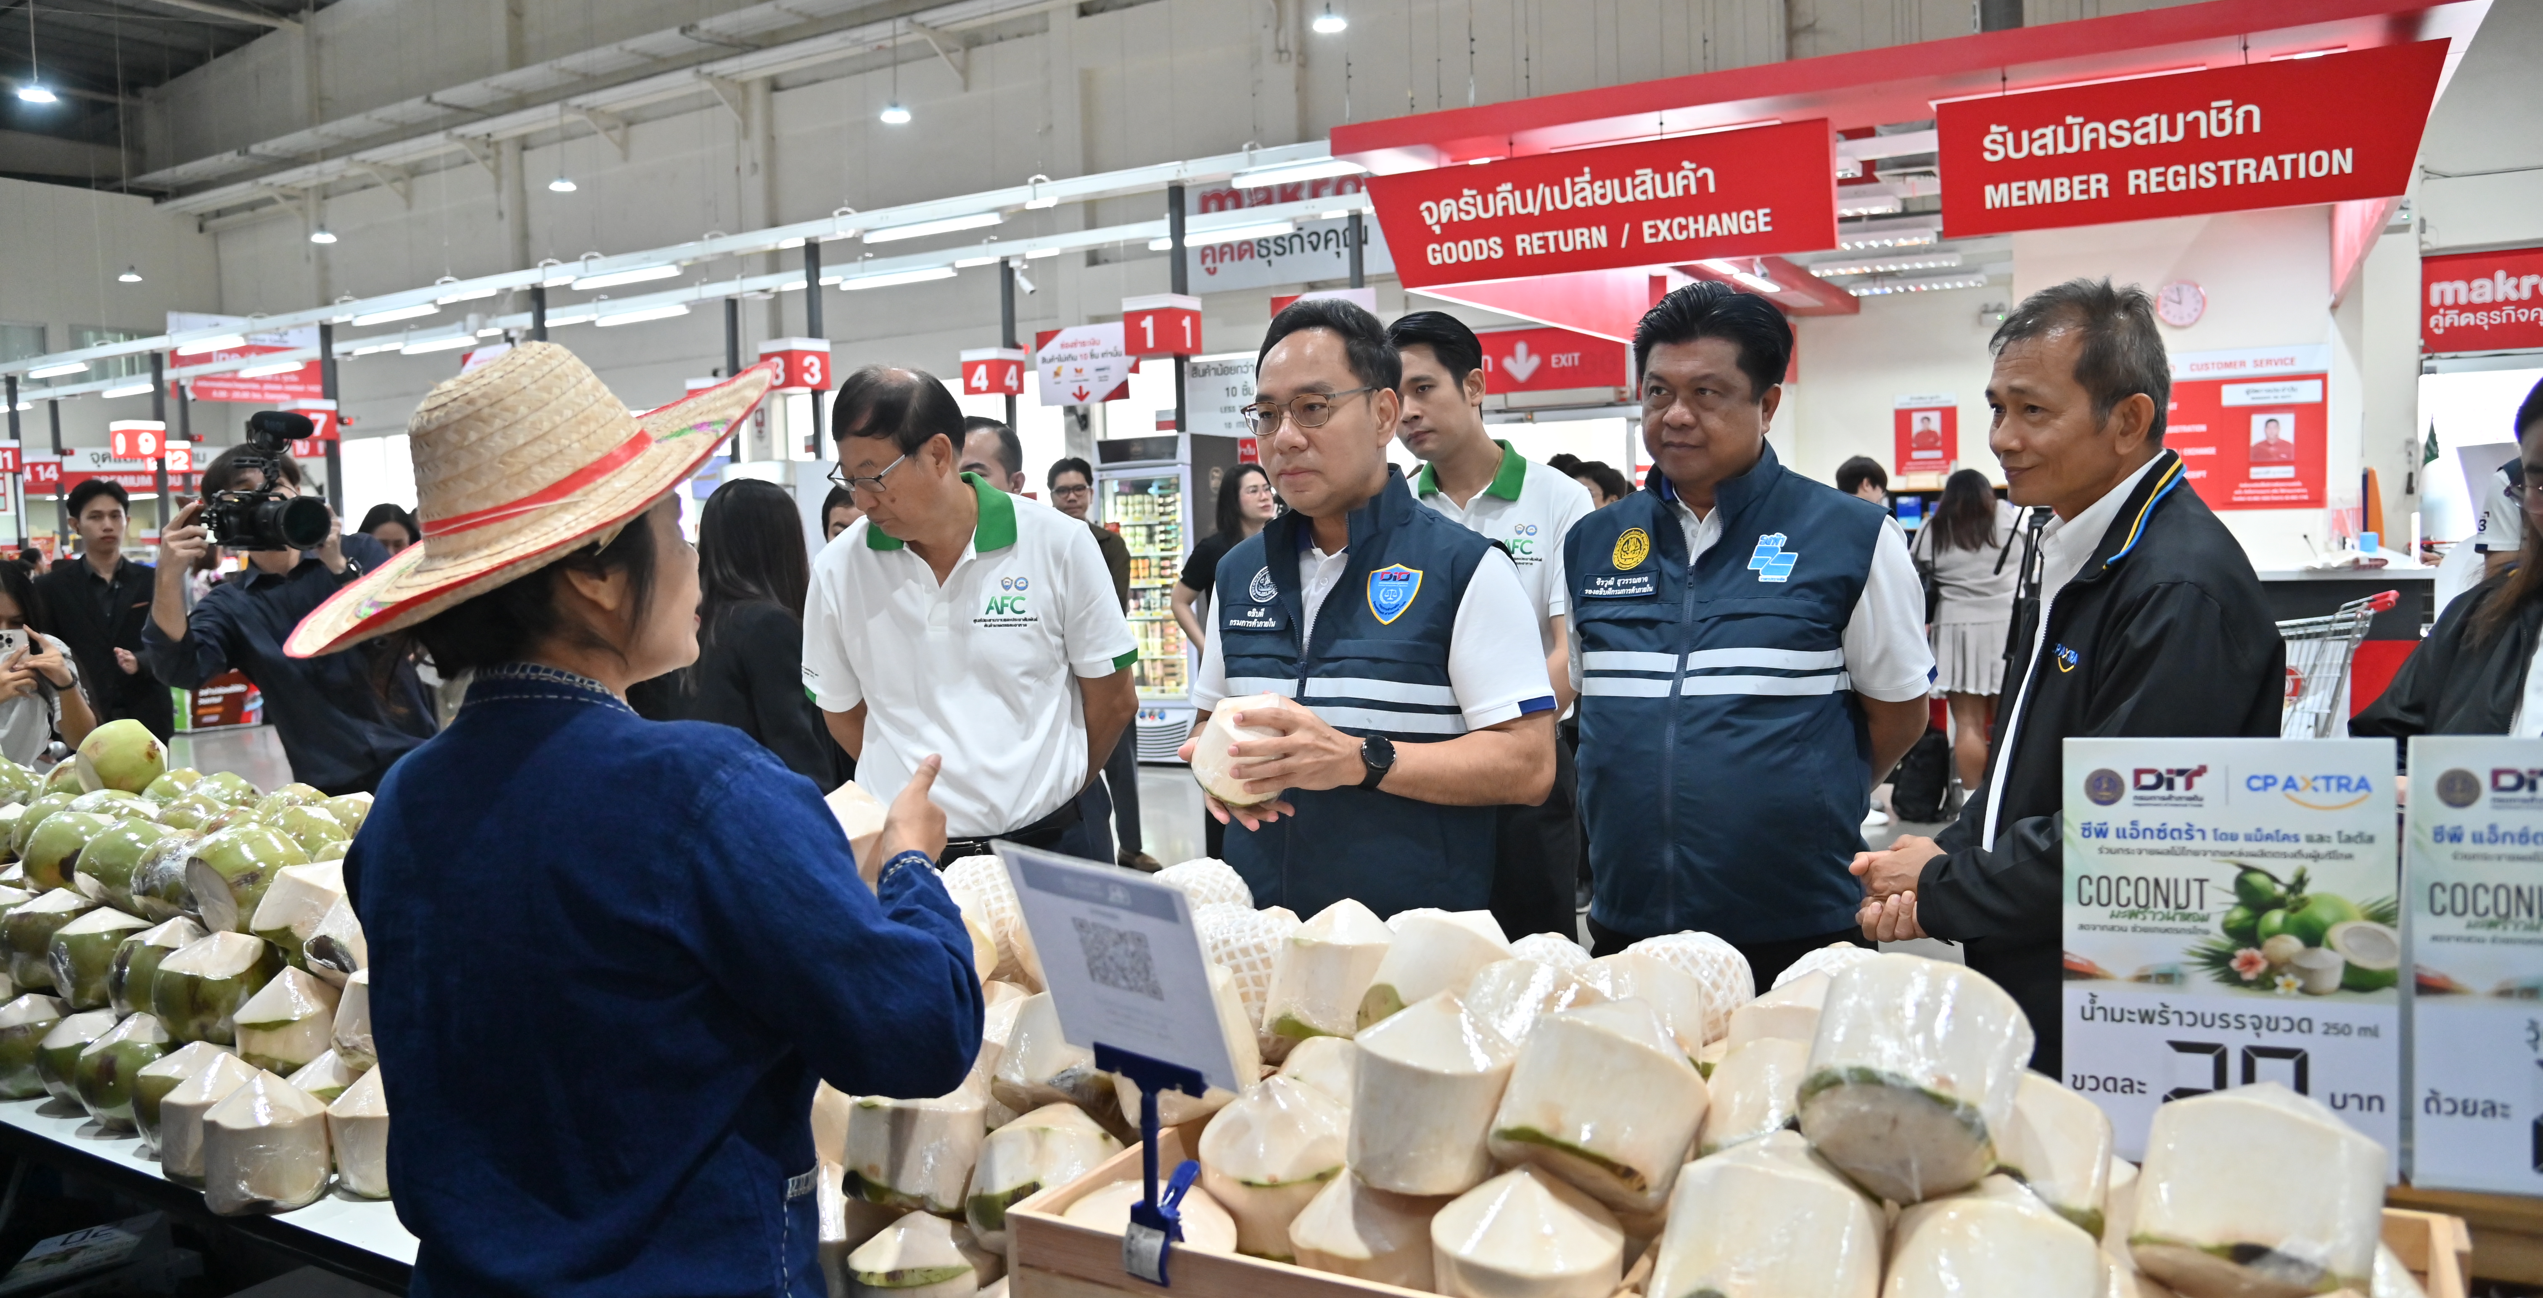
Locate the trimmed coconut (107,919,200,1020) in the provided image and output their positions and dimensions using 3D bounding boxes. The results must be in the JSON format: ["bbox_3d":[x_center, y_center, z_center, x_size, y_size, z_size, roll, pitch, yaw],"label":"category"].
[{"bbox_3d":[-1.362,0.392,2.100,0.130,0.128,0.130,4,4,0],"label":"trimmed coconut"}]

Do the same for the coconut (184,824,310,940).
[{"bbox_3d":[-1.245,0.281,2.060,0.128,0.128,0.140,-36,0,35],"label":"coconut"}]

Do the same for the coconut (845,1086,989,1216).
[{"bbox_3d":[-0.303,0.418,1.460,0.117,0.124,0.117,7,-19,0],"label":"coconut"}]

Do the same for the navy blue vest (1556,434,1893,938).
[{"bbox_3d":[0.568,0.038,2.120,0.420,0.620,0.300,-1,4,27],"label":"navy blue vest"}]

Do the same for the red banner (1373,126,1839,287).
[{"bbox_3d":[1.403,-1.938,7.499,2.113,0.548,0.110,1,6,30],"label":"red banner"}]

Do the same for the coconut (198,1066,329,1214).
[{"bbox_3d":[-1.054,0.512,1.780,0.117,0.136,0.117,-2,5,-1],"label":"coconut"}]

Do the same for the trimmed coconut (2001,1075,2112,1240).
[{"bbox_3d":[0.454,0.300,1.030,0.113,0.122,0.113,27,-21,0],"label":"trimmed coconut"}]

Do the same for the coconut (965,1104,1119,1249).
[{"bbox_3d":[-0.175,0.412,1.330,0.114,0.115,0.114,8,-21,0],"label":"coconut"}]

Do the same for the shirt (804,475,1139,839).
[{"bbox_3d":[-0.416,0.018,2.360,0.460,0.540,0.280,-1,10,14],"label":"shirt"}]

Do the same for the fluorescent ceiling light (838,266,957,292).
[{"bbox_3d":[-3.078,-3.012,13.850,1.220,0.085,0.120,-1,4,26],"label":"fluorescent ceiling light"}]

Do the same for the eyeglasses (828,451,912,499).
[{"bbox_3d":[-0.486,-0.248,2.203,0.140,0.045,0.140,4,37,45],"label":"eyeglasses"}]

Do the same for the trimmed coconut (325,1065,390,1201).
[{"bbox_3d":[-0.967,0.516,1.850,0.113,0.134,0.113,-1,4,0],"label":"trimmed coconut"}]

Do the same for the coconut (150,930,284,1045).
[{"bbox_3d":[-1.240,0.396,2.000,0.132,0.130,0.132,7,4,0],"label":"coconut"}]

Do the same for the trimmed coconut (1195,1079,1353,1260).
[{"bbox_3d":[0.002,0.373,1.240,0.114,0.127,0.114,-1,4,0],"label":"trimmed coconut"}]

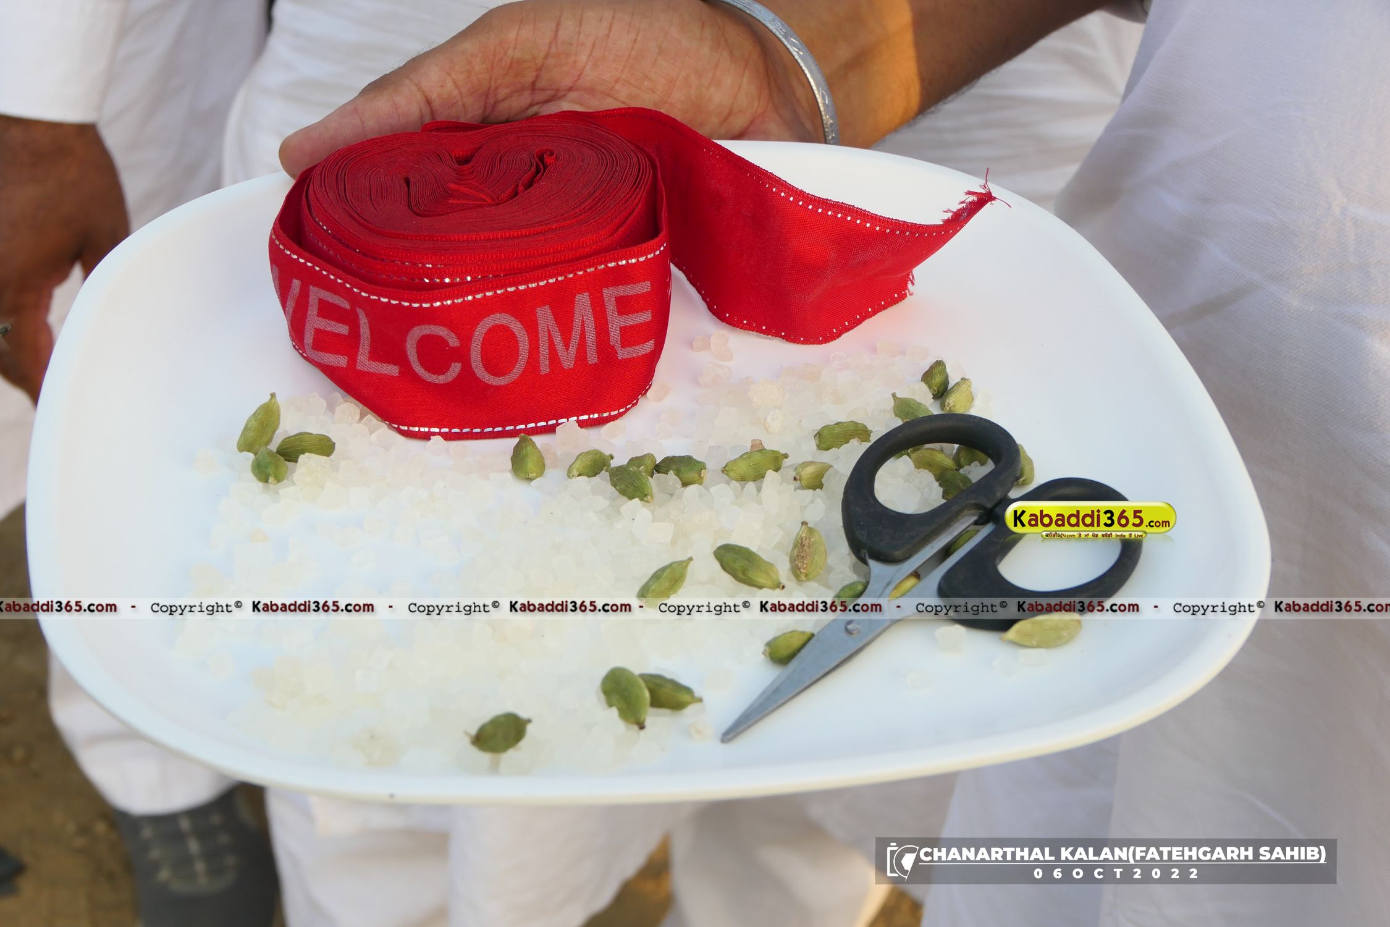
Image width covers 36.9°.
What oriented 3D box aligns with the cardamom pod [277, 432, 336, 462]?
[{"bbox_3d":[-0.096,-0.004,0.512,0.015,0.008,0.008,-11,39,-19],"label":"cardamom pod"}]

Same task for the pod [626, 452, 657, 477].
[{"bbox_3d":[-0.013,0.001,0.512,0.007,0.007,0.012,11,37,11],"label":"pod"}]

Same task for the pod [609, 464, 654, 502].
[{"bbox_3d":[-0.015,0.005,0.507,0.008,0.007,0.015,-25,45,-33],"label":"pod"}]

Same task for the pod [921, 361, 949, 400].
[{"bbox_3d":[0.065,-0.023,0.565,0.007,0.007,0.017,7,35,7],"label":"pod"}]

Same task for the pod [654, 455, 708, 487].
[{"bbox_3d":[-0.004,0.002,0.518,0.013,0.008,0.008,7,35,7],"label":"pod"}]

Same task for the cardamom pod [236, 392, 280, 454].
[{"bbox_3d":[-0.112,-0.010,0.534,0.008,0.008,0.022,9,47,9],"label":"cardamom pod"}]

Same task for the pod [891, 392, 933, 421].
[{"bbox_3d":[0.057,-0.013,0.536,0.009,0.008,0.017,-23,44,-31],"label":"pod"}]

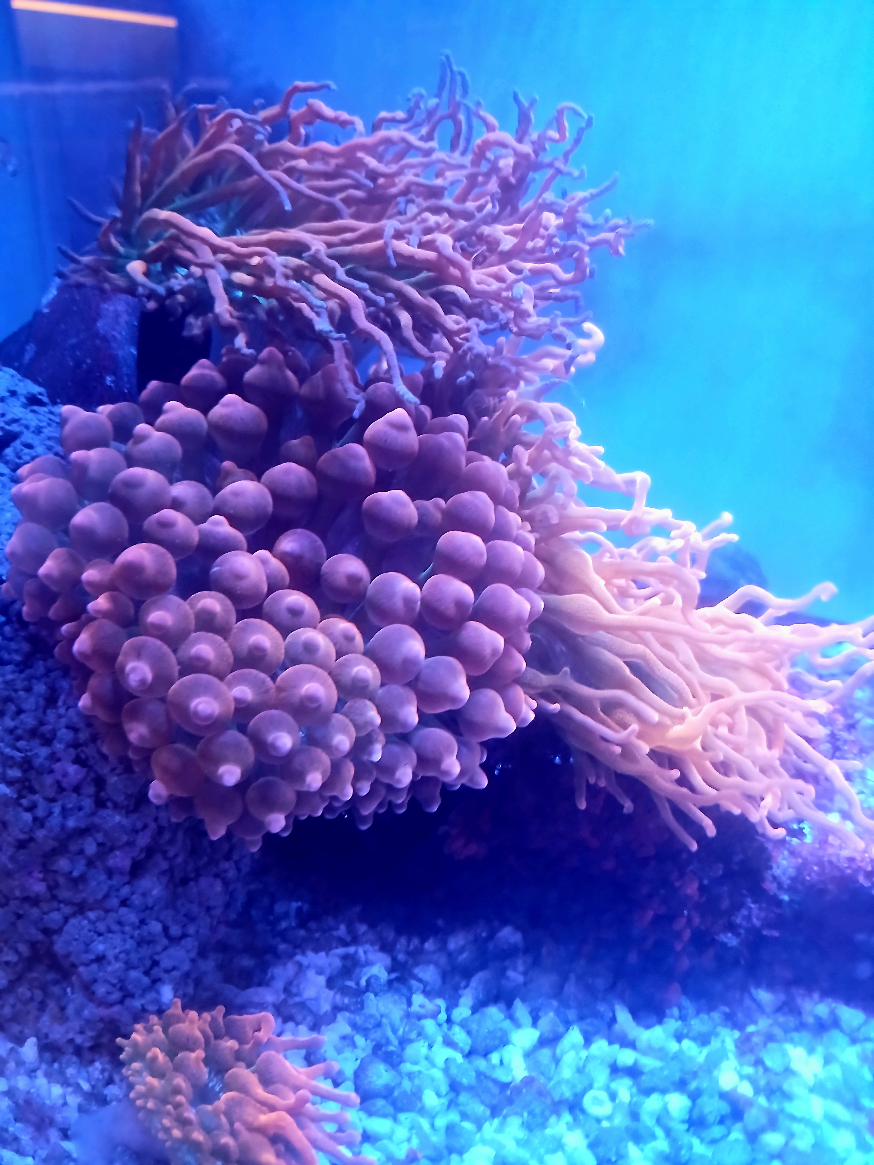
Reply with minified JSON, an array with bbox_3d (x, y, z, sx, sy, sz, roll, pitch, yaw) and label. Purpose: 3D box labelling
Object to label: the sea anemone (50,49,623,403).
[{"bbox_3d":[-0.042,-0.169,0.430,0.250,0.140,0.170,0,8,0],"label":"sea anemone"}]

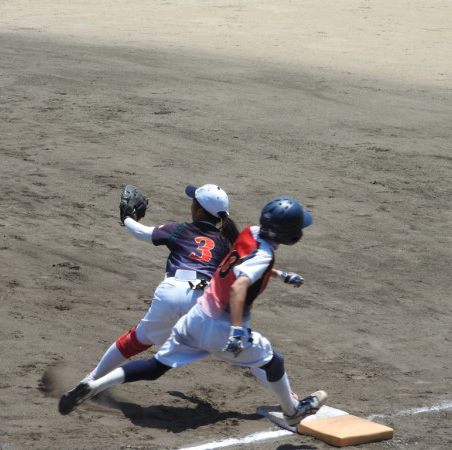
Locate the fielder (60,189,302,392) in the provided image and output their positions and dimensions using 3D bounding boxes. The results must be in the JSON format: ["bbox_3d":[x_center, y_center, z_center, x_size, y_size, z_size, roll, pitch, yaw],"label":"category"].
[{"bbox_3d":[-0.296,0.381,13.959,1.240,1.269,1.102,-3,11,-20],"label":"fielder"}]

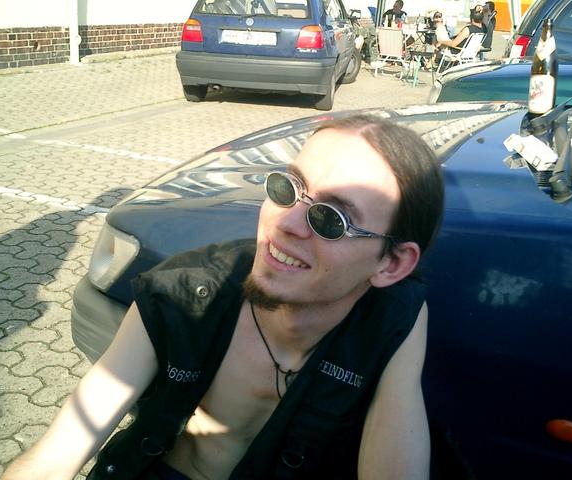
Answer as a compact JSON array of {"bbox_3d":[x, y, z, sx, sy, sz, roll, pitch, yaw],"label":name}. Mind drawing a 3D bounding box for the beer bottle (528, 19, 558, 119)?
[{"bbox_3d":[0.703,-0.465,1.804,0.070,0.258,0.070,3,19,18],"label":"beer bottle"}]

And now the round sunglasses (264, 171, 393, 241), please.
[{"bbox_3d":[0.055,-0.030,0.740,0.126,0.043,0.135,37,21,31],"label":"round sunglasses"}]

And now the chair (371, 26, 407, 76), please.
[{"bbox_3d":[1.676,-3.040,10.812,0.530,0.750,0.580,6,21,7],"label":"chair"}]

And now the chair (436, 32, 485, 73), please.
[{"bbox_3d":[3.089,-3.281,11.701,0.600,0.740,0.530,20,26,37],"label":"chair"}]

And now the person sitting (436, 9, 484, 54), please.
[{"bbox_3d":[2.928,-3.531,11.768,0.860,1.130,0.520,19,26,35],"label":"person sitting"}]

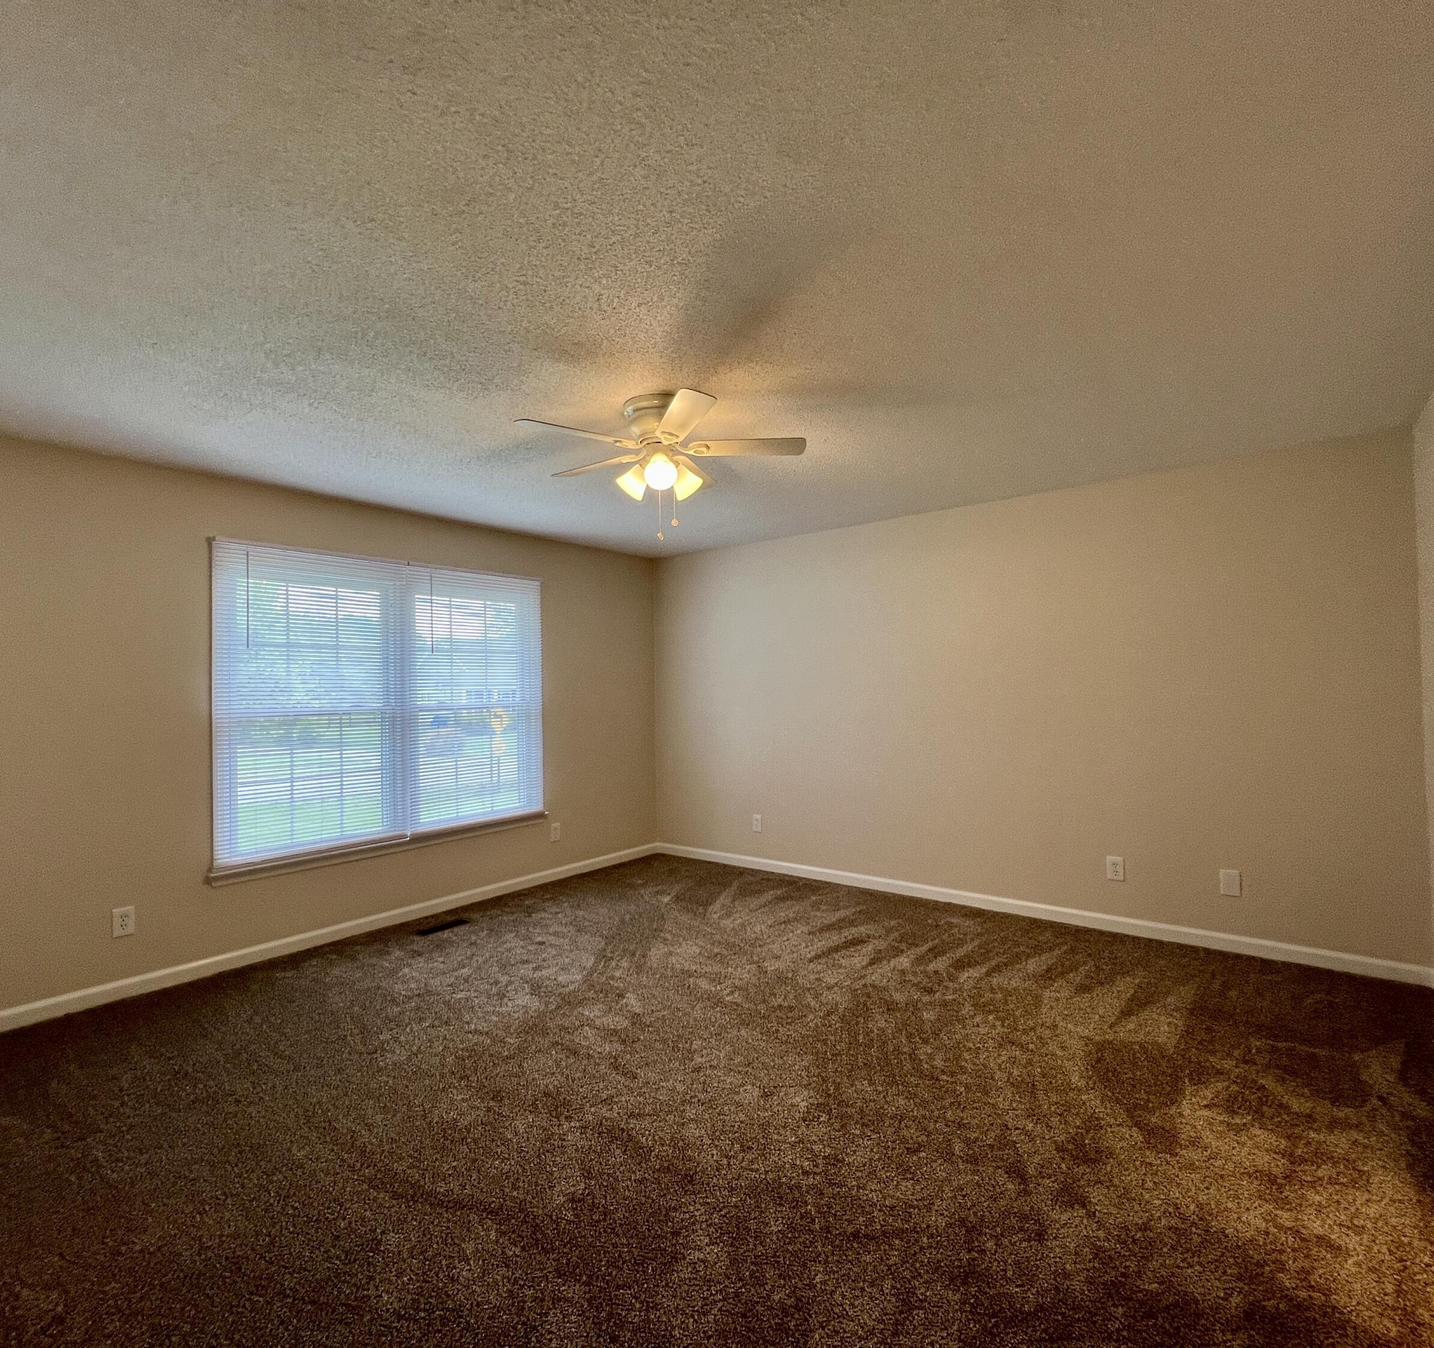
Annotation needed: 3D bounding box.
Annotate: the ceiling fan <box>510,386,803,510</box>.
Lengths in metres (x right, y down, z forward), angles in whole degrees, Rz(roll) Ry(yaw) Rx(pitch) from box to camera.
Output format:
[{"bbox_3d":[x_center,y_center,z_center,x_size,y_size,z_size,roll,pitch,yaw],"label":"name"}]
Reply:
[{"bbox_3d":[-0.221,-0.810,2.530,1.080,0.390,1.070,-1,-2,-19],"label":"ceiling fan"}]

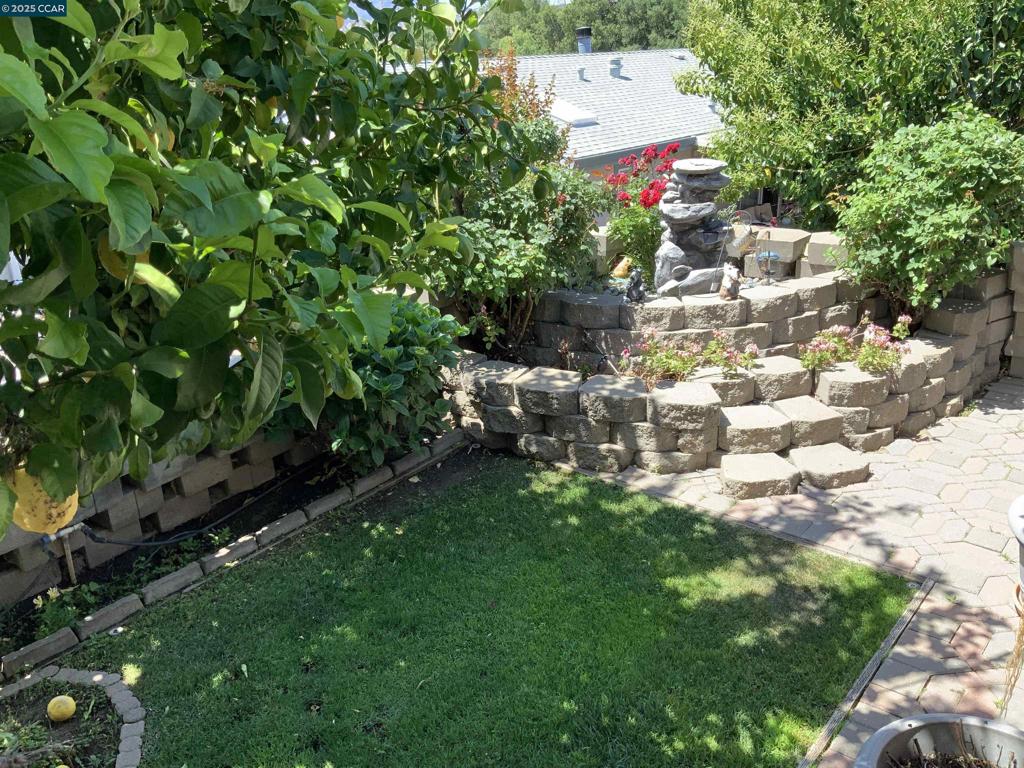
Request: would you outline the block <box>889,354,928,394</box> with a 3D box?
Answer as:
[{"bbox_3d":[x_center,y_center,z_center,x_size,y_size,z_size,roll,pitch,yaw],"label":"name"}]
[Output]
[{"bbox_3d":[2.421,-0.052,5.468,0.406,0.150,0.290,-14,24,-27],"label":"block"}]

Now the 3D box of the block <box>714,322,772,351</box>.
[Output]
[{"bbox_3d":[1.491,-0.350,5.749,0.406,0.150,0.290,-7,22,-13],"label":"block"}]

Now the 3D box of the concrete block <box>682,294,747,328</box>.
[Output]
[{"bbox_3d":[1.313,-0.495,5.617,0.410,0.154,0.305,0,22,6],"label":"concrete block"}]

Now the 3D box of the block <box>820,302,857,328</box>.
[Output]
[{"bbox_3d":[2.160,-0.478,5.883,0.400,0.153,0.315,-15,24,-30],"label":"block"}]

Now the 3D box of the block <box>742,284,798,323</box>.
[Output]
[{"bbox_3d":[1.690,-0.548,5.825,0.406,0.150,0.290,-9,23,-18],"label":"block"}]

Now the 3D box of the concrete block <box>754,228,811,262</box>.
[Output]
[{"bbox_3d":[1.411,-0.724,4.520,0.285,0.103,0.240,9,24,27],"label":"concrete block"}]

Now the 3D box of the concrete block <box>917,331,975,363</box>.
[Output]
[{"bbox_3d":[2.079,-0.179,4.145,0.280,0.103,0.225,-19,26,-37],"label":"concrete block"}]

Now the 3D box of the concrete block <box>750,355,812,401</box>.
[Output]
[{"bbox_3d":[1.688,-0.057,5.546,0.406,0.150,0.290,-5,22,-8],"label":"concrete block"}]

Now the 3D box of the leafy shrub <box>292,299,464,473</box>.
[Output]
[{"bbox_3d":[-0.630,0.005,3.789,0.500,0.630,0.580,14,26,36],"label":"leafy shrub"}]

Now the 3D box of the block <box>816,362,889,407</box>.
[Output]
[{"bbox_3d":[2.098,-0.021,5.322,0.410,0.154,0.305,1,23,9],"label":"block"}]

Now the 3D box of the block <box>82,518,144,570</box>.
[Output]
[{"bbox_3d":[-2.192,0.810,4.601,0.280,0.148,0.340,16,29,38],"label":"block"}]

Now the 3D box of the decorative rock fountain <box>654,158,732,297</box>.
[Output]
[{"bbox_3d":[1.278,-1.102,6.072,0.520,0.880,0.460,2,22,9],"label":"decorative rock fountain"}]

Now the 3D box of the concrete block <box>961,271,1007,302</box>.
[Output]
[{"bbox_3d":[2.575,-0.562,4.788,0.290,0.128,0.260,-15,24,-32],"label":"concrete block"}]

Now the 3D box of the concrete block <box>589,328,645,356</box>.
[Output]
[{"bbox_3d":[0.707,-0.324,5.754,0.406,0.150,0.290,3,22,12],"label":"concrete block"}]

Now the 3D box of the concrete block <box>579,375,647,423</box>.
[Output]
[{"bbox_3d":[0.639,0.078,5.268,0.410,0.154,0.305,5,24,18],"label":"concrete block"}]

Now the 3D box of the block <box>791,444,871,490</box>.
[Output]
[{"bbox_3d":[1.796,0.488,4.923,0.400,0.142,0.305,-9,23,-14],"label":"block"}]

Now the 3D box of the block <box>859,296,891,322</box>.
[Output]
[{"bbox_3d":[2.462,-0.540,5.989,0.370,0.154,0.290,-14,25,-26],"label":"block"}]

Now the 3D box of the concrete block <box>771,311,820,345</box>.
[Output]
[{"bbox_3d":[1.822,-0.400,5.711,0.400,0.153,0.315,-11,23,-23],"label":"concrete block"}]

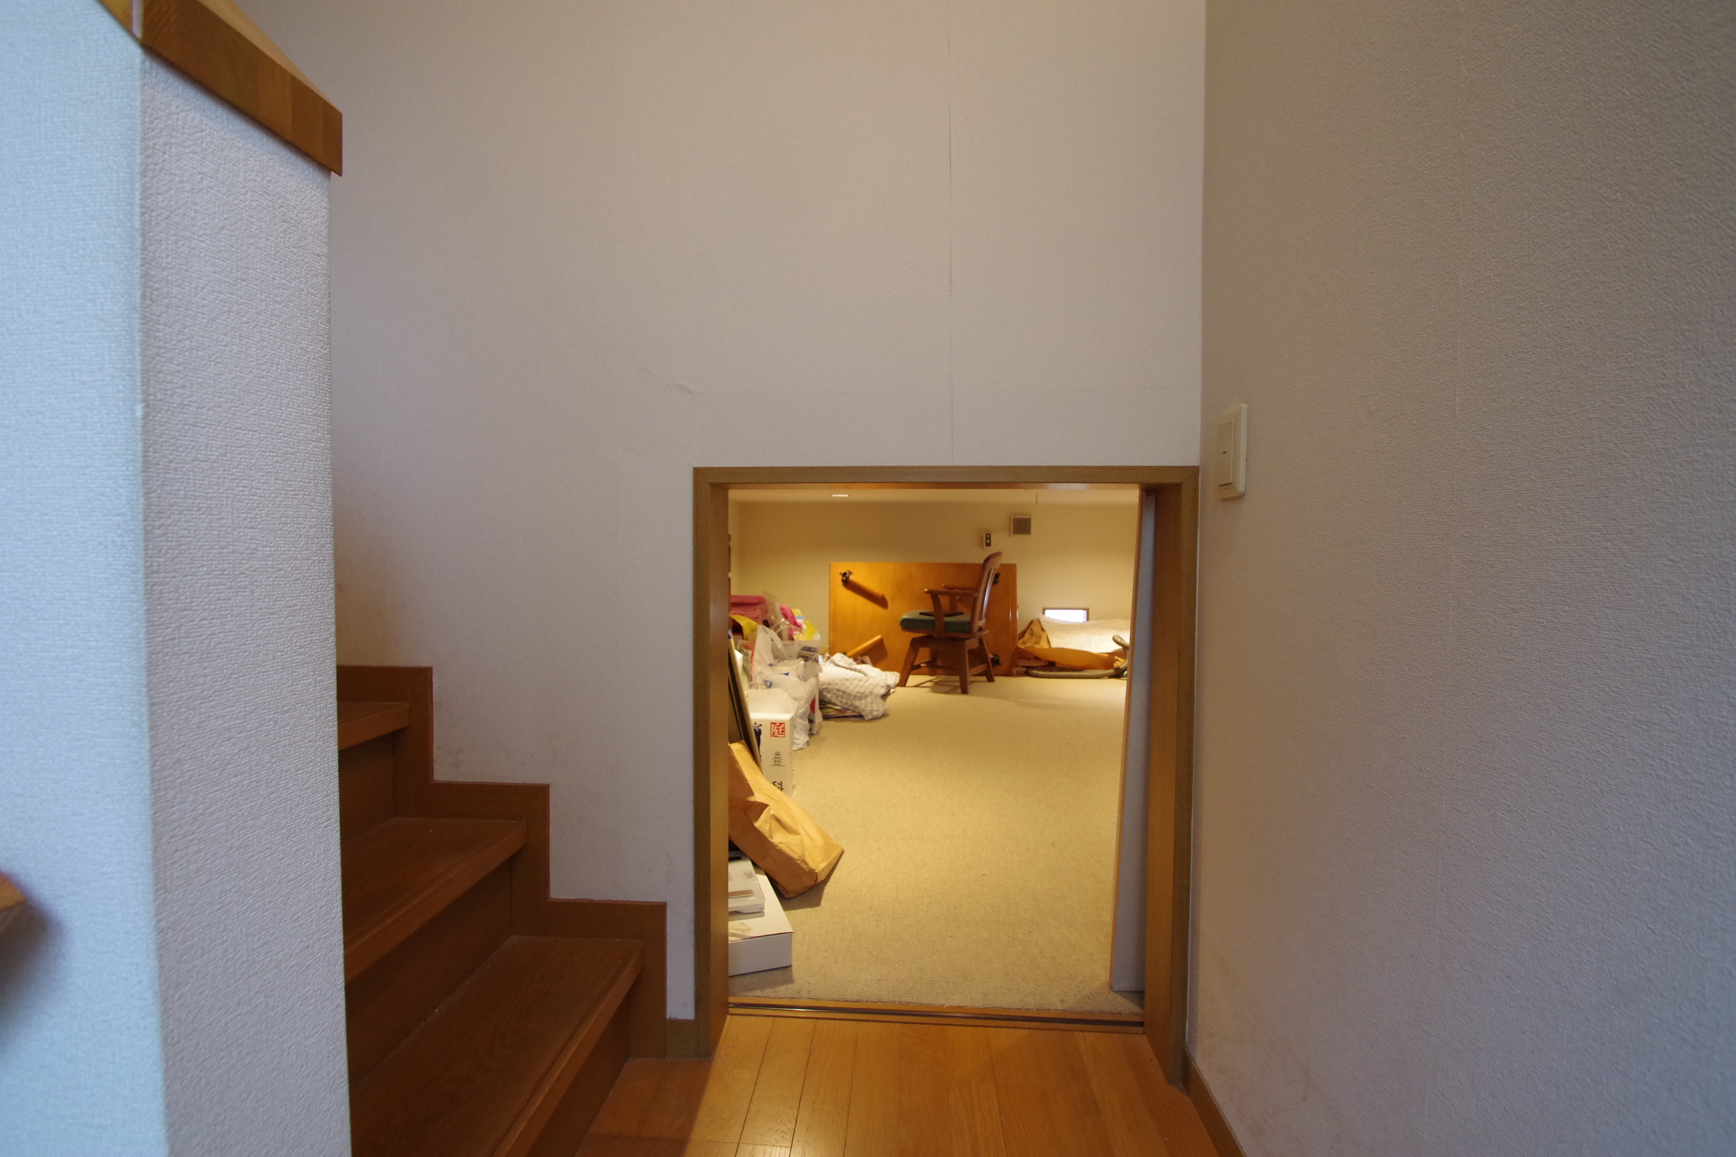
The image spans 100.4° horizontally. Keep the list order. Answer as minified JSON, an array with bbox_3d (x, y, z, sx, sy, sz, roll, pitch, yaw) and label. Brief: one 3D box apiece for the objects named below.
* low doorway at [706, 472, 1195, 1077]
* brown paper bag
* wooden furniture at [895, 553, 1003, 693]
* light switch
[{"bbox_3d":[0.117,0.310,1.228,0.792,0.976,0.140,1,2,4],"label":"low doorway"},{"bbox_3d":[-0.255,0.606,1.859,0.115,0.385,0.155,-44,-12,9],"label":"brown paper bag"},{"bbox_3d":[0.535,0.255,4.588,0.575,0.842,0.540,1,2,24],"label":"wooden furniture"},{"bbox_3d":[0.500,-0.172,0.998,0.011,0.120,0.070,1,2,4],"label":"light switch"}]

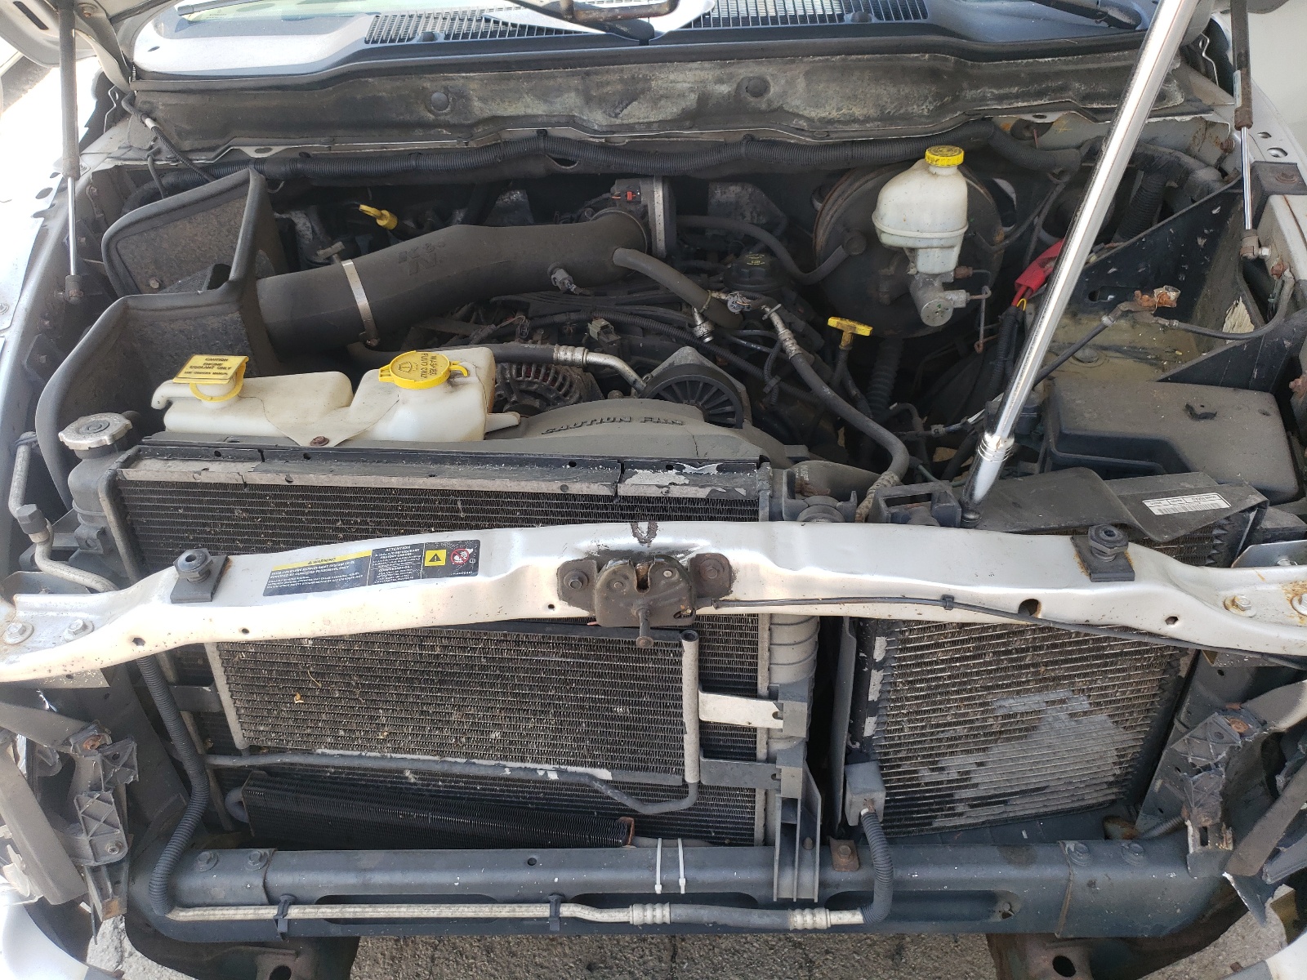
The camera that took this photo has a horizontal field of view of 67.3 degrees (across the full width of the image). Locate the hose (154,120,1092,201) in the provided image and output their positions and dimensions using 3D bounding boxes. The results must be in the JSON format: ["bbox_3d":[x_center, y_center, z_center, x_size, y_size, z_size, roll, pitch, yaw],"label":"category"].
[{"bbox_3d":[-0.071,-0.518,1.530,1.450,0.085,0.120,-2,33,2],"label":"hose"}]

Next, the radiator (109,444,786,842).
[{"bbox_3d":[-0.225,0.221,1.171,0.720,0.550,0.055,2,28,9],"label":"radiator"}]

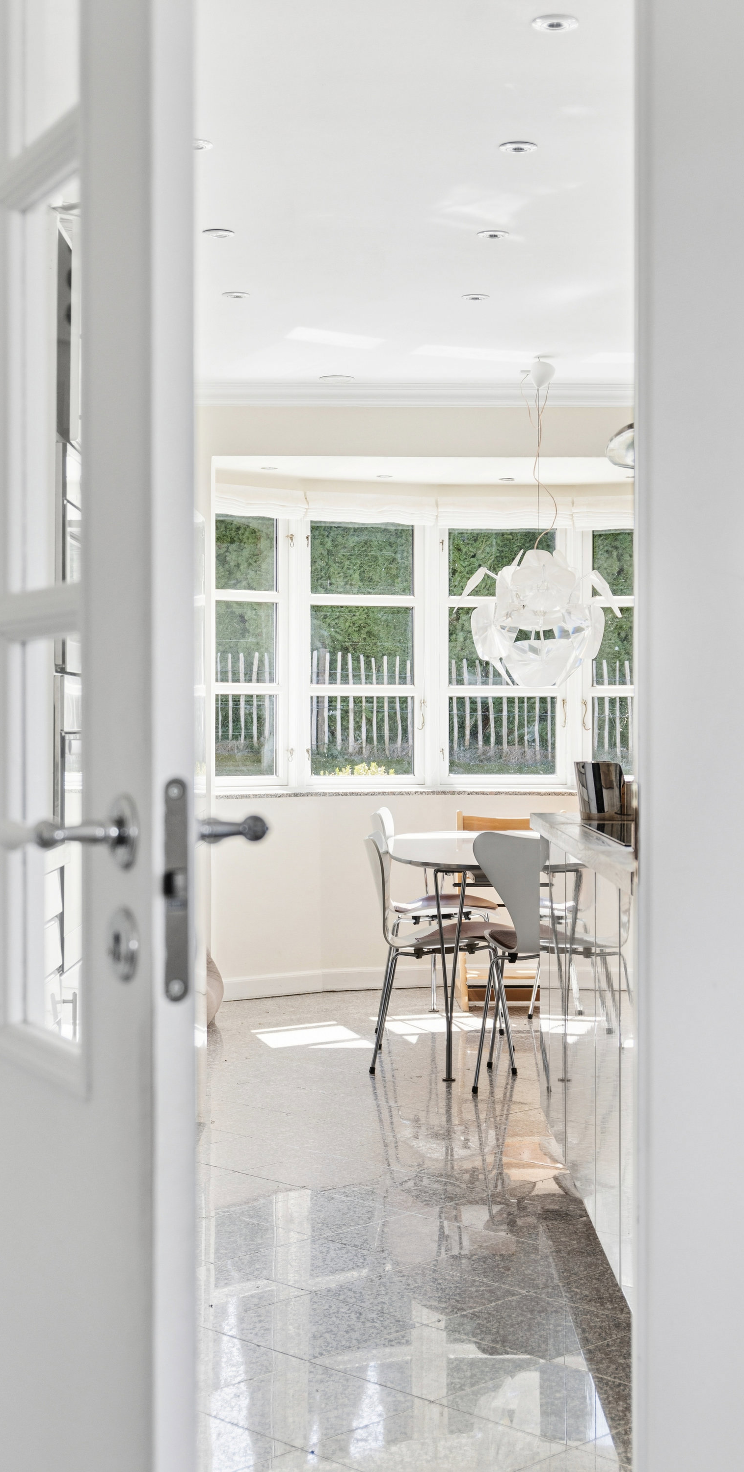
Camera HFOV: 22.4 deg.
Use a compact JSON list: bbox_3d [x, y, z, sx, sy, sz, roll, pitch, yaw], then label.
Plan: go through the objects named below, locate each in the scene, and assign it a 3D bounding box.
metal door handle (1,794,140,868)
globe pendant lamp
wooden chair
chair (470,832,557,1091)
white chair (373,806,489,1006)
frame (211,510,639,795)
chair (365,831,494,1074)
[{"bbox_3d":[-0.231,0.071,1.370,0.068,0.054,0.145,0,0,-27],"label":"metal door handle"},{"bbox_3d":[0.603,-0.777,6.870,0.610,1.205,0.610,0,0,0],"label":"globe pendant lamp"},{"bbox_3d":[0.595,0.720,7.880,0.460,0.790,0.490,0,0,0],"label":"wooden chair"},{"bbox_3d":[0.590,0.718,6.140,0.500,0.820,0.520,0,0,11],"label":"chair"},{"bbox_3d":[0.263,0.705,7.320,0.520,0.820,0.500,0,0,5],"label":"white chair"},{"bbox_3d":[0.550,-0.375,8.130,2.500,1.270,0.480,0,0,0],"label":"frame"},{"bbox_3d":[0.247,0.733,6.530,0.520,0.785,0.500,0,0,3],"label":"chair"}]

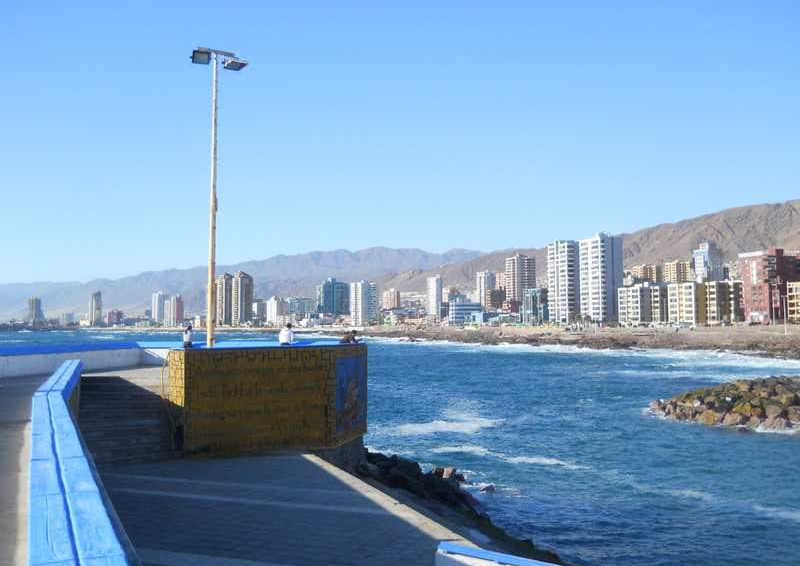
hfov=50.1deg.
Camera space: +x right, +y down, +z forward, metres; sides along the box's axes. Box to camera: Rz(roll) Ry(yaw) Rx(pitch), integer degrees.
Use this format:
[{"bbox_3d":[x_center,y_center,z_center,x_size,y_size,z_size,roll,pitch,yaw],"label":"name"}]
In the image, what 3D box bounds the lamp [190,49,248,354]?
[{"bbox_3d":[-5.170,-2.000,24.100,1.550,9.400,0.550,2,-4,-35],"label":"lamp"}]

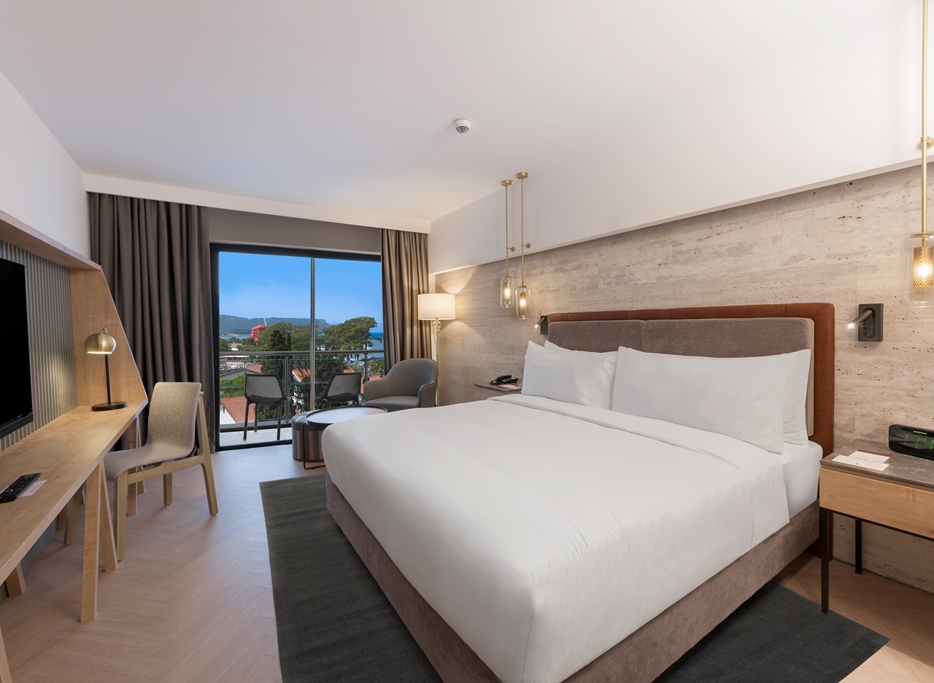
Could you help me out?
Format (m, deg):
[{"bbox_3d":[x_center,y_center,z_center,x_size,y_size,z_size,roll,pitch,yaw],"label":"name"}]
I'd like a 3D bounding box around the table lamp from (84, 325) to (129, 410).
[{"bbox_3d":[-2.426,0.176,2.680,0.182,0.510,0.191,-2,3,-33],"label":"table lamp"}]

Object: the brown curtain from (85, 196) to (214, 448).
[{"bbox_3d":[-2.981,-0.109,3.810,0.883,2.475,0.136,-2,3,-33],"label":"brown curtain"}]

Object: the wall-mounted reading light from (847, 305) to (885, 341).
[{"bbox_3d":[1.907,-0.089,1.909,0.091,0.175,0.100,-2,3,-33],"label":"wall-mounted reading light"}]

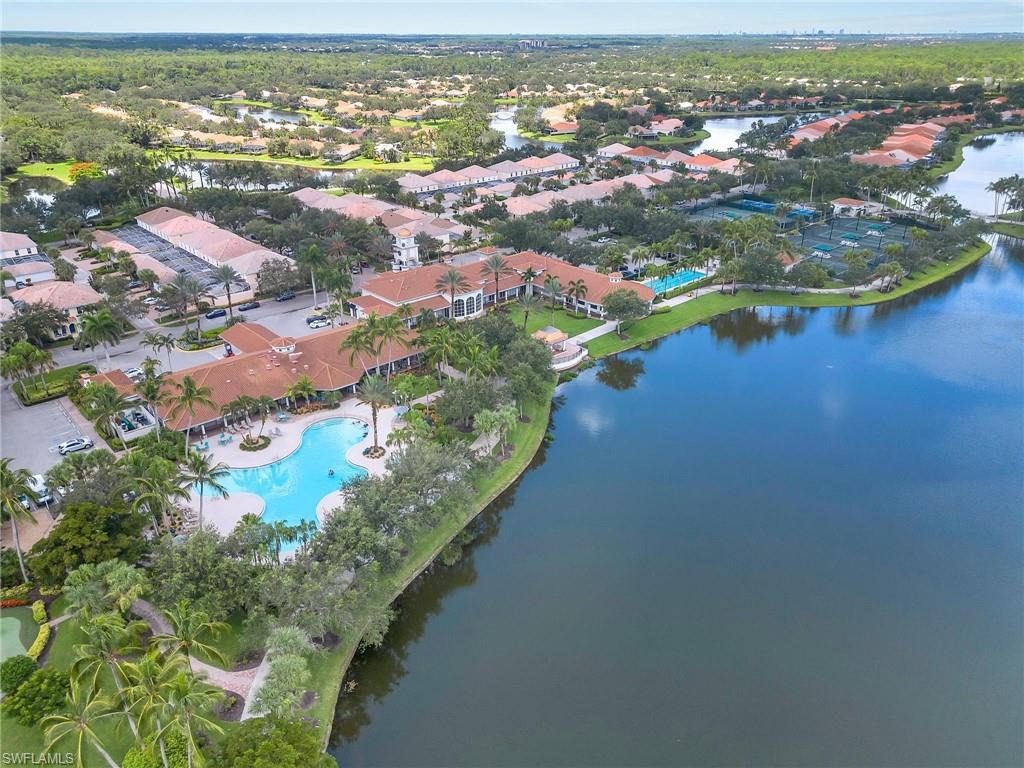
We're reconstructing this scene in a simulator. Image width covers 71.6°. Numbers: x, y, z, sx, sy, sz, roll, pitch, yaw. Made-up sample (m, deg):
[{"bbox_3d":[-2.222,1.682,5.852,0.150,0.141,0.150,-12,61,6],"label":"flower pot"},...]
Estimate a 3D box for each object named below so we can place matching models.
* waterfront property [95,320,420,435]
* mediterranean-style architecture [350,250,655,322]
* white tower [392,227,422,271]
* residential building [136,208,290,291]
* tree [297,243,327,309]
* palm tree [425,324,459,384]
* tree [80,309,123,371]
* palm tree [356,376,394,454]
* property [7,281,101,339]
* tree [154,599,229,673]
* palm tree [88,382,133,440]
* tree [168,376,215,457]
[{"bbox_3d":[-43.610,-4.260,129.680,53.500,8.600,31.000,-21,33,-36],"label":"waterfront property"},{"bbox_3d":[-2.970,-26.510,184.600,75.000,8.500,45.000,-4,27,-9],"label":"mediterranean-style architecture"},{"bbox_3d":[-29.760,-36.240,198.200,6.000,13.710,6.000,-18,32,-31],"label":"white tower"},{"bbox_3d":[-84.980,-39.410,200.390,13.500,8.800,81.200,-22,34,-38],"label":"residential building"},{"bbox_3d":[-48.870,-26.330,175.430,7.310,16.300,7.310,-7,27,-14],"label":"tree"},{"bbox_3d":[-12.690,-4.520,127.110,6.000,11.500,6.000,0,26,0],"label":"palm tree"},{"bbox_3d":[-81.400,-8.260,142.640,8.520,13.210,8.520,-15,30,-28],"label":"tree"},{"bbox_3d":[-21.870,5.110,115.360,5.910,13.760,5.910,-5,27,-11],"label":"palm tree"},{"bbox_3d":[-99.140,-17.070,155.070,13.500,8.800,14.000,-23,35,-39],"label":"property"},{"bbox_3d":[-28.480,25.910,63.690,7.200,13.000,7.200,0,26,0],"label":"tree"},{"bbox_3d":[-65.100,5.540,117.280,7.970,11.200,7.970,-16,31,-29],"label":"palm tree"},{"bbox_3d":[-50.310,5.740,113.560,7.220,14.190,7.220,-13,29,-24],"label":"tree"}]

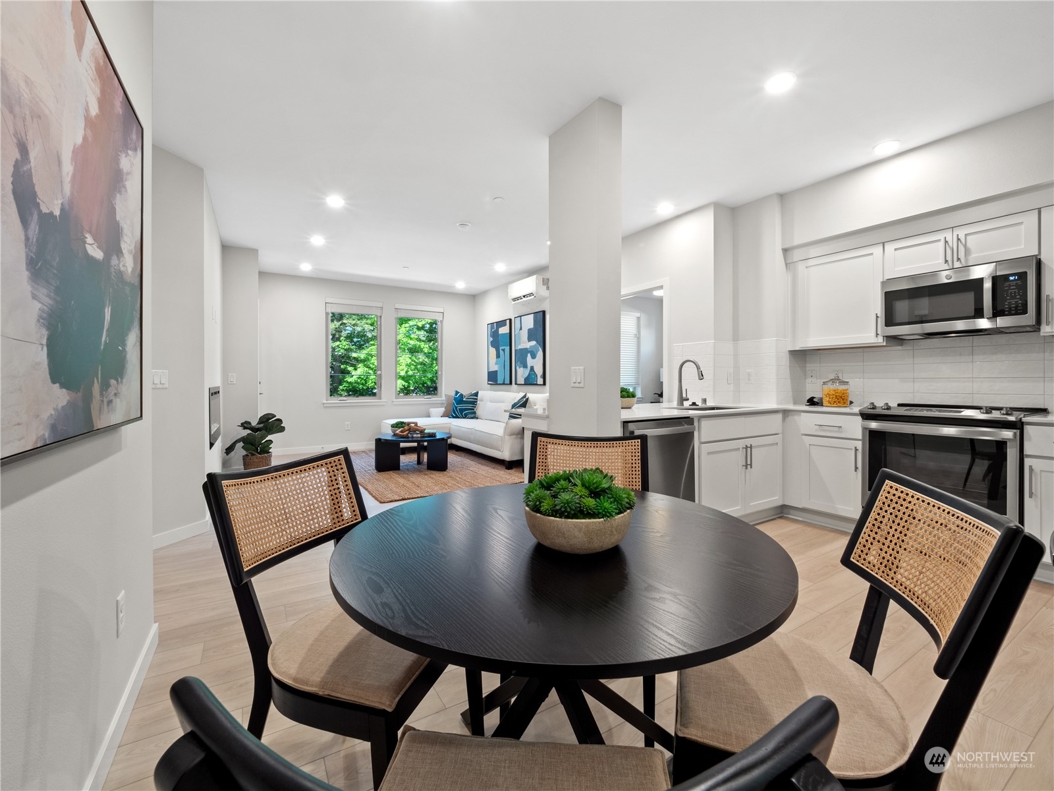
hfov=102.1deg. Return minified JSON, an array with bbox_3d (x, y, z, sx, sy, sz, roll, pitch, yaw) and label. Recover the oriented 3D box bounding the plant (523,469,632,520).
[{"bbox_3d":[0.115,0.208,0.975,0.255,0.100,0.250,0,1,0],"label":"plant"}]

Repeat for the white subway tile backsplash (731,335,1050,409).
[{"bbox_3d":[2.676,-0.186,3.394,0.480,0.570,1.850,-1,2,-32],"label":"white subway tile backsplash"}]

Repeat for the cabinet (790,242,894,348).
[{"bbox_3d":[2.654,-0.775,3.557,0.330,0.750,0.660,-1,2,-32],"label":"cabinet"}]

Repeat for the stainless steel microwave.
[{"bbox_3d":[3.030,-0.638,2.990,0.410,0.420,0.757,-1,2,-32],"label":"stainless steel microwave"}]

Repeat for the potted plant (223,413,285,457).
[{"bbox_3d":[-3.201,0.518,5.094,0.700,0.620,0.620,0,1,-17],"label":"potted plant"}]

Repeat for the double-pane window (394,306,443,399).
[{"bbox_3d":[-1.983,-0.793,7.881,0.885,1.665,0.120,-1,2,-32],"label":"double-pane window"}]

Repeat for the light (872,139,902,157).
[{"bbox_3d":[2.615,-1.792,3.092,0.160,0.030,0.160,-1,2,-32],"label":"light"}]

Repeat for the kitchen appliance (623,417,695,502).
[{"bbox_3d":[0.719,0.600,2.995,0.600,0.860,0.600,-1,2,-32],"label":"kitchen appliance"}]

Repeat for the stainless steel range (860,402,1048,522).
[{"bbox_3d":[2.863,0.573,2.919,0.670,0.935,0.765,-1,2,-32],"label":"stainless steel range"}]

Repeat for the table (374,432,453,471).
[{"bbox_3d":[-1.547,0.749,5.820,1.030,0.410,1.030,-1,2,-32],"label":"table"}]

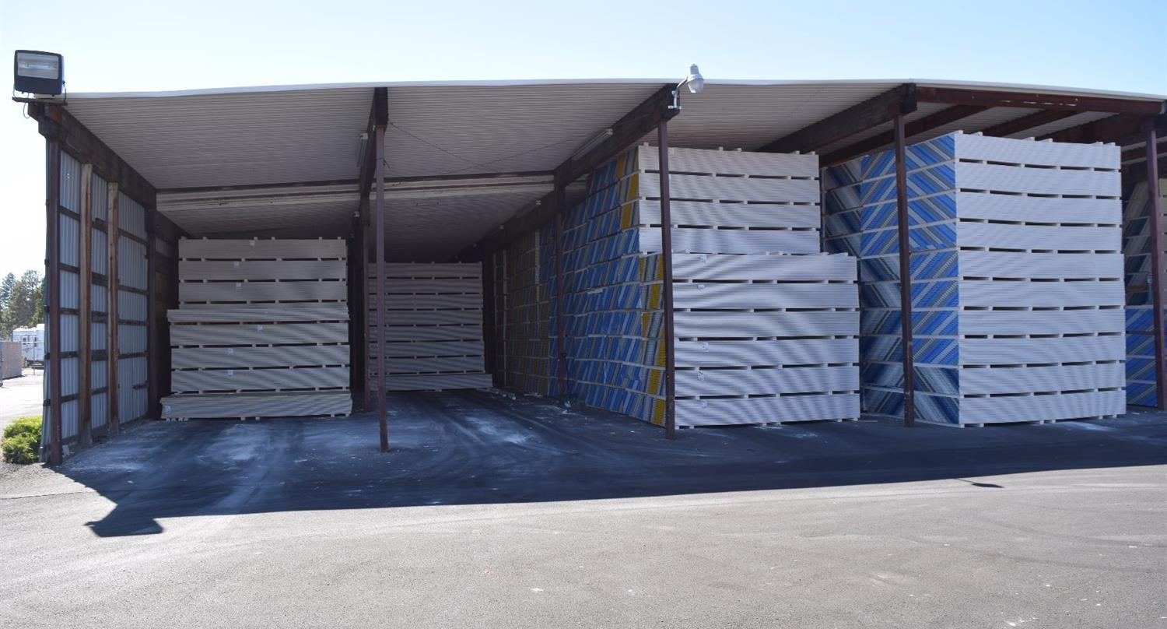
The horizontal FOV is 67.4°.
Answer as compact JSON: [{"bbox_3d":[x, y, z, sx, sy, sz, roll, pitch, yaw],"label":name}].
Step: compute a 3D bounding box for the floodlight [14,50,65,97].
[{"bbox_3d":[-6.735,-2.983,10.846,0.500,0.485,0.210,-1,9,-22],"label":"floodlight"}]

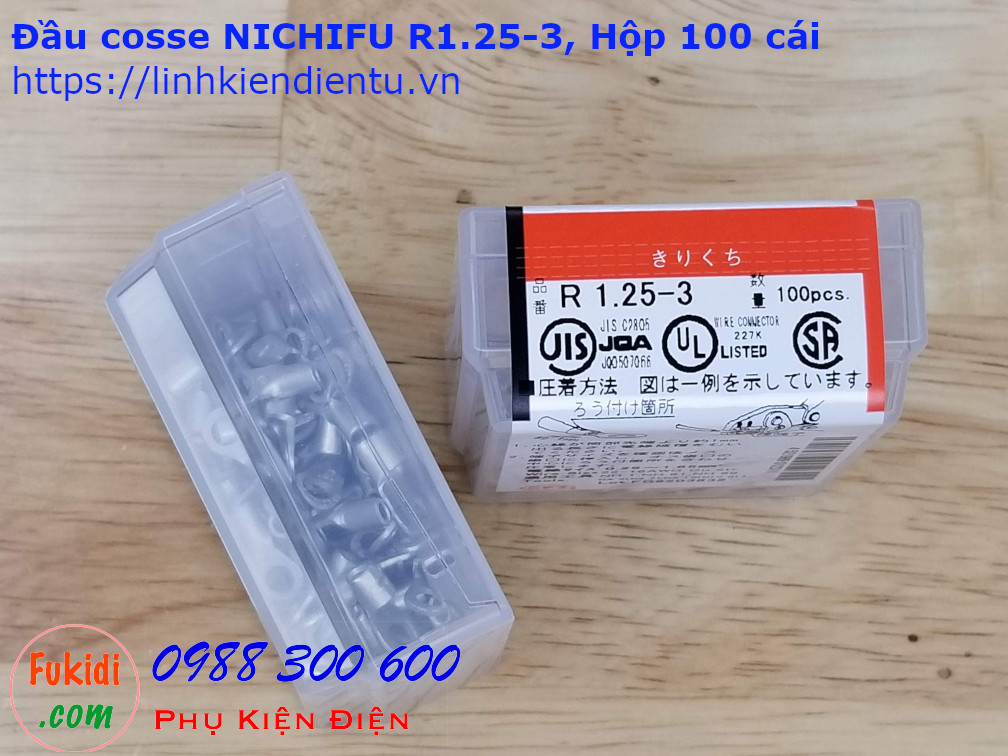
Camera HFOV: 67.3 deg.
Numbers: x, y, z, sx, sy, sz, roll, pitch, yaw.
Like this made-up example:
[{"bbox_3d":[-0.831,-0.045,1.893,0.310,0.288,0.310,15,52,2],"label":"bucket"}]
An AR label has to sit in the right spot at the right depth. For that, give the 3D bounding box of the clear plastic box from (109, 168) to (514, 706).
[{"bbox_3d":[-0.024,0.011,0.094,0.026,0.026,0.060,-25,68,-16],"label":"clear plastic box"}]

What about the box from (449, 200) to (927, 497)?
[{"bbox_3d":[0.022,-0.003,0.106,0.060,0.026,0.030,-1,63,-4],"label":"box"}]

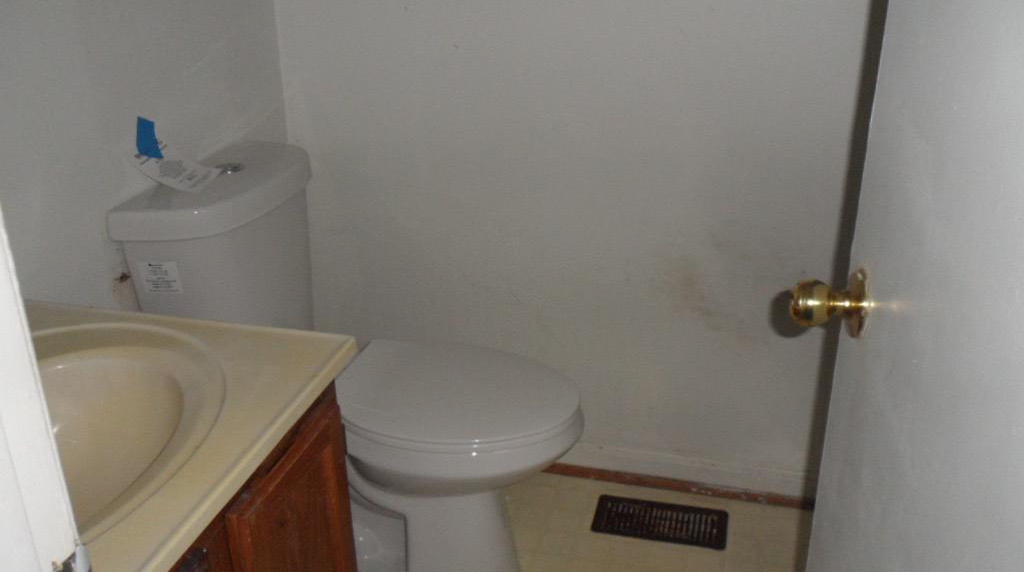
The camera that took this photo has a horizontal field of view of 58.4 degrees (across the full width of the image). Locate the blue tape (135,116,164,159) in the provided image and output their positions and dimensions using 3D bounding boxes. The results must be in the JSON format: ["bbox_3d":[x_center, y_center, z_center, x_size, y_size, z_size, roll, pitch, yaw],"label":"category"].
[{"bbox_3d":[-0.565,-0.232,1.432,0.040,0.065,0.012,-18,29,-33],"label":"blue tape"}]

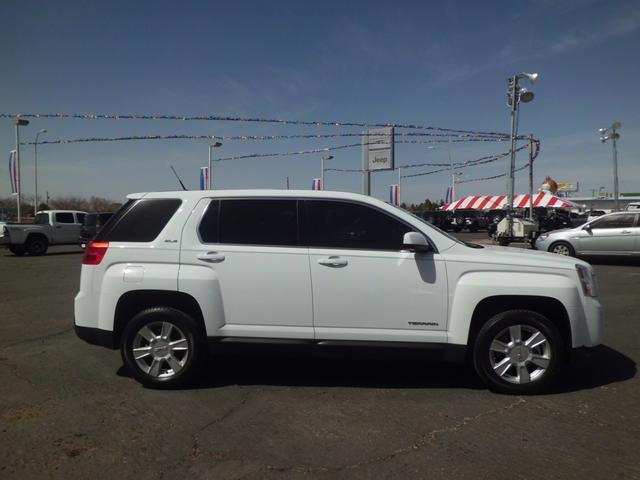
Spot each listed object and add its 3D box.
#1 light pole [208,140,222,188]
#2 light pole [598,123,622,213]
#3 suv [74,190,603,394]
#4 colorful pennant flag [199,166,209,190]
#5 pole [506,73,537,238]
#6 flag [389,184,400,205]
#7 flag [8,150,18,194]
[{"bbox_3d":[-6.942,-3.242,31.686,1.150,6.418,0.400,2,4,43],"label":"light pole"},{"bbox_3d":[18.416,-4.016,30.500,1.328,6.879,1.100,-1,3,0],"label":"light pole"},{"bbox_3d":[0.156,0.350,4.703,4.700,1.690,1.880,0,3,5],"label":"suv"},{"bbox_3d":[-7.772,-3.769,32.328,0.800,2.120,0.060,2,4,43],"label":"colorful pennant flag"},{"bbox_3d":[8.973,-3.722,21.300,1.319,7.400,1.100,-1,3,0],"label":"pole"},{"bbox_3d":[7.520,-4.414,48.563,0.800,2.120,0.060,2,4,43],"label":"flag"},{"bbox_3d":[-15.427,-3.337,24.216,0.800,2.172,0.080,2,4,43],"label":"flag"}]

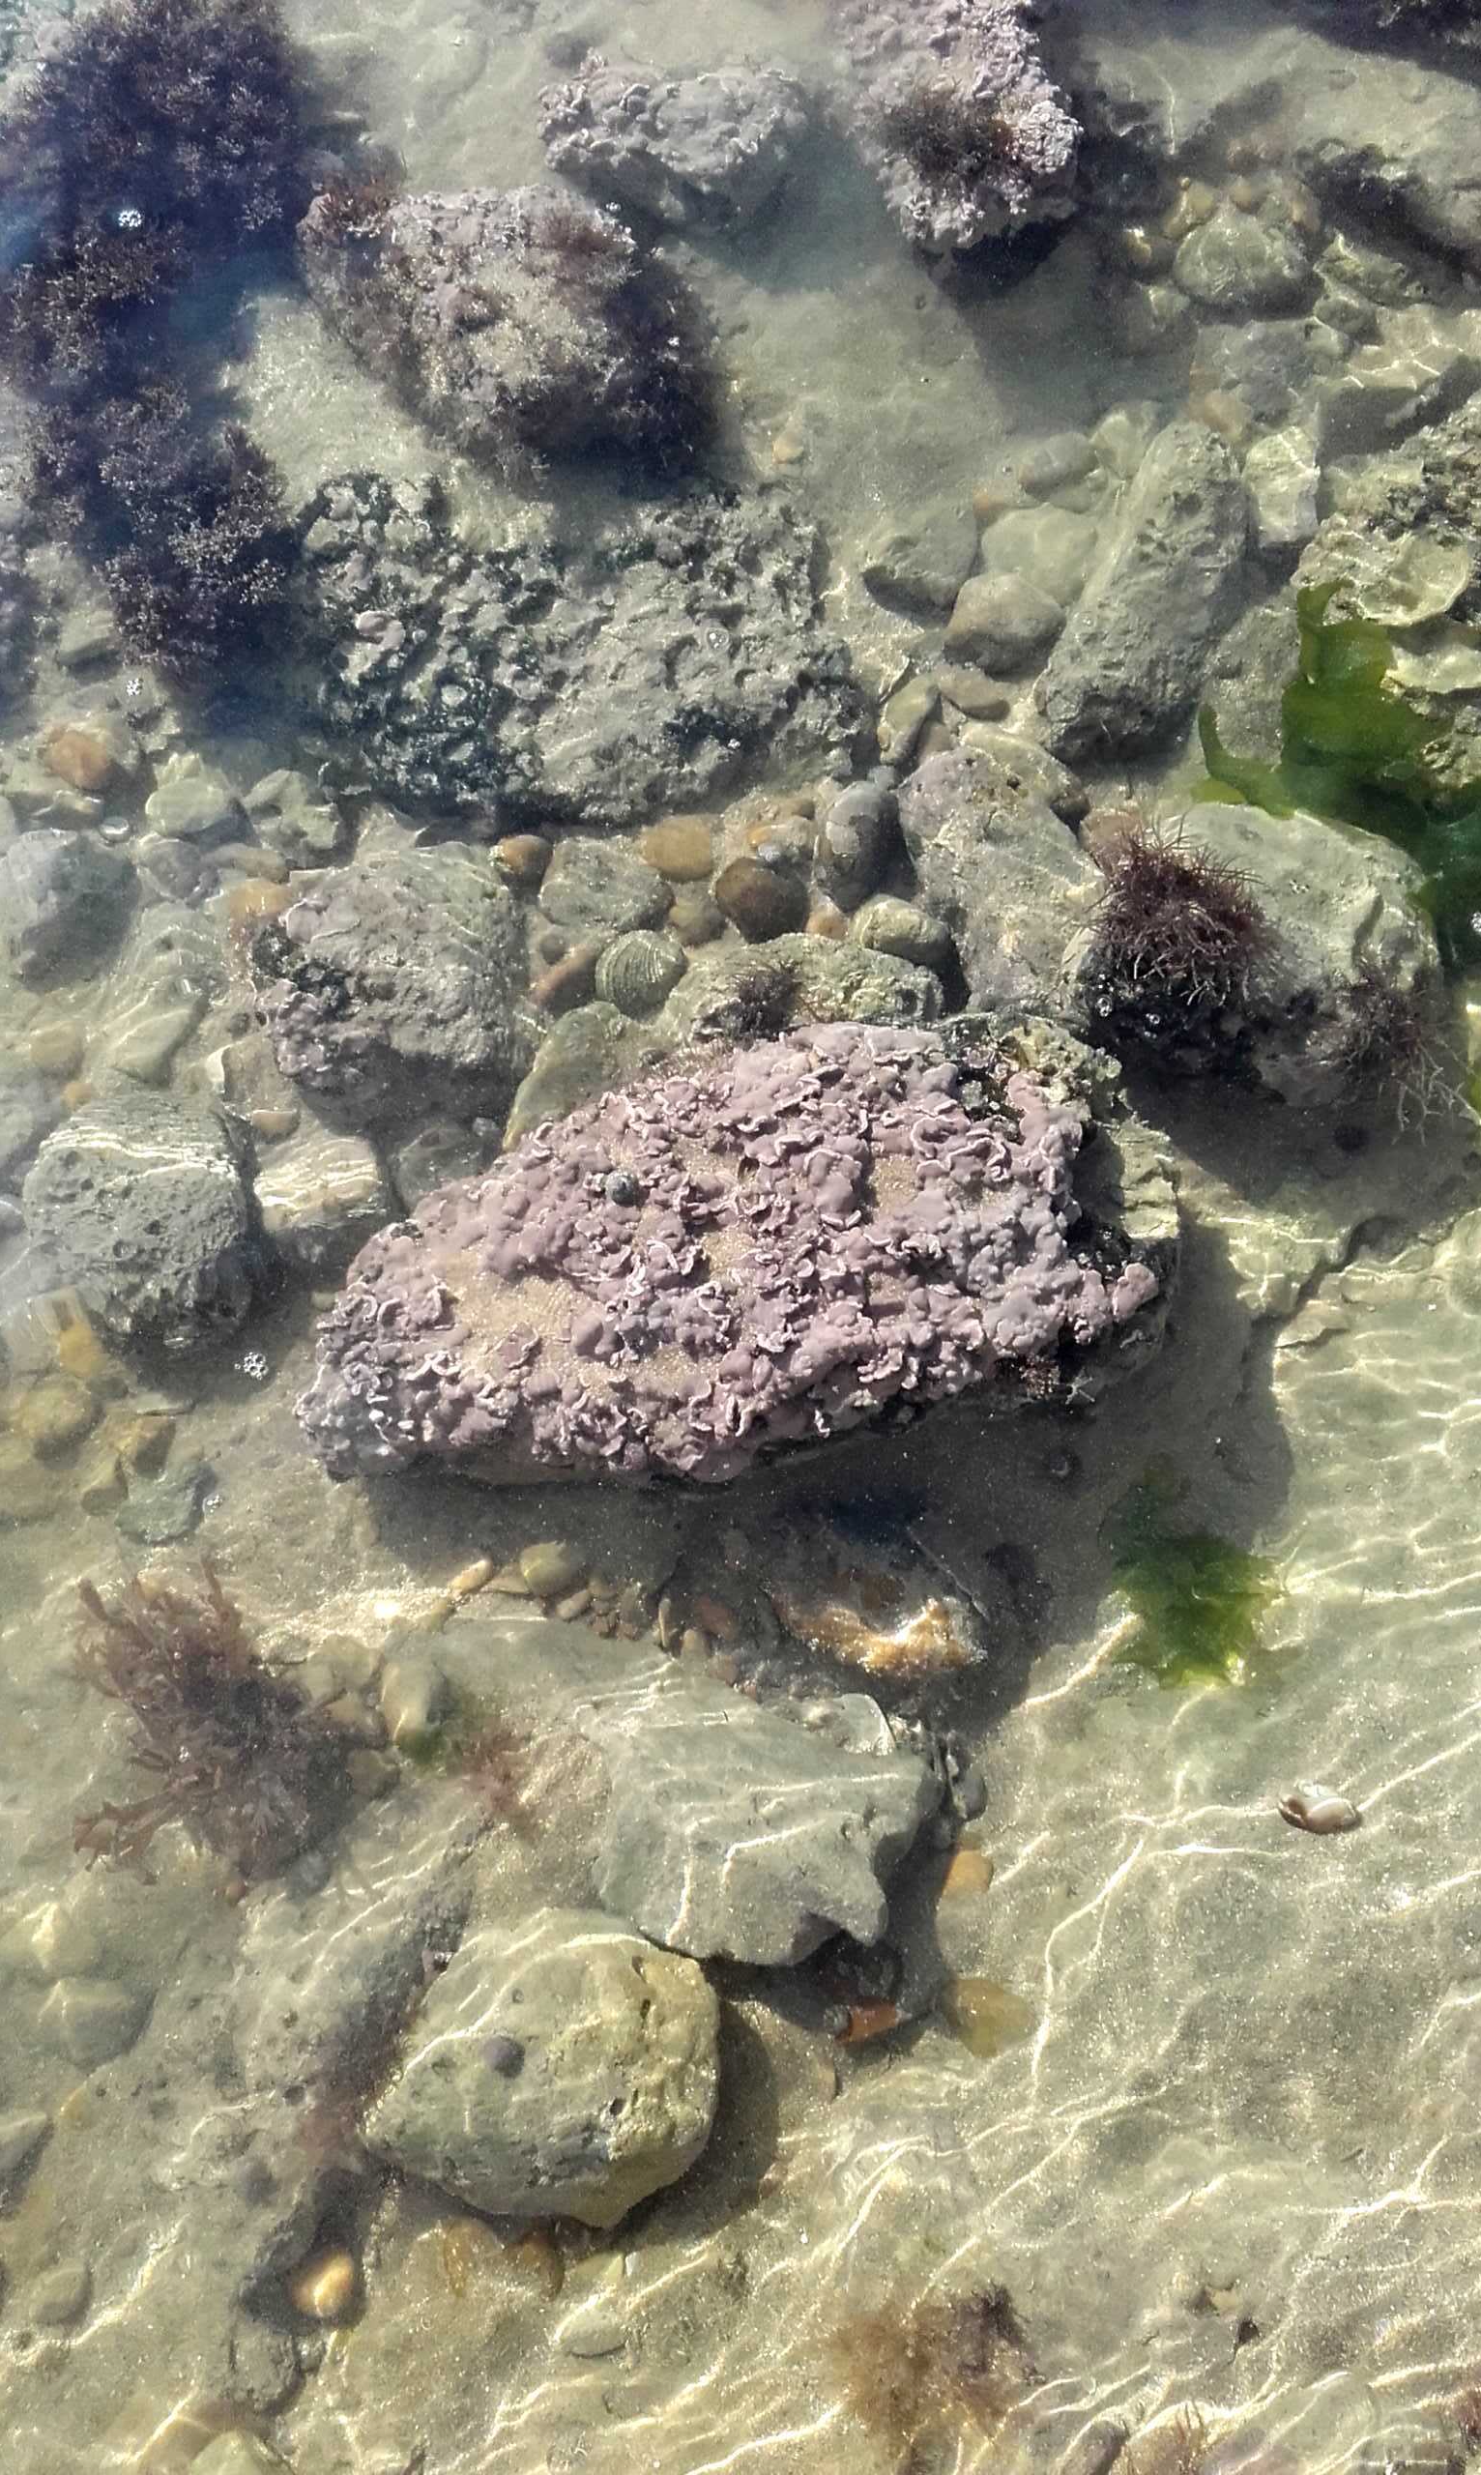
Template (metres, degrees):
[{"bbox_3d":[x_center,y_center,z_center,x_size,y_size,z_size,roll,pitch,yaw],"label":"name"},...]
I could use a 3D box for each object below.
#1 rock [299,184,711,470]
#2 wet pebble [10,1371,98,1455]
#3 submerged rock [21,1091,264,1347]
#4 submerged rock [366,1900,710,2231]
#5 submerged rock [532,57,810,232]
[{"bbox_3d":[-0.152,-0.604,1.357,0.262,0.110,0.145,25,68,11],"label":"rock"},{"bbox_3d":[-0.329,0.085,0.992,0.042,0.028,0.041,0,62,0],"label":"wet pebble"},{"bbox_3d":[-0.317,-0.011,1.115,0.114,0.072,0.126,-5,66,-2],"label":"submerged rock"},{"bbox_3d":[-0.087,0.379,0.945,0.148,0.066,0.117,-12,67,-5],"label":"submerged rock"},{"bbox_3d":[-0.045,-0.775,1.451,0.186,0.079,0.094,8,66,4],"label":"submerged rock"}]

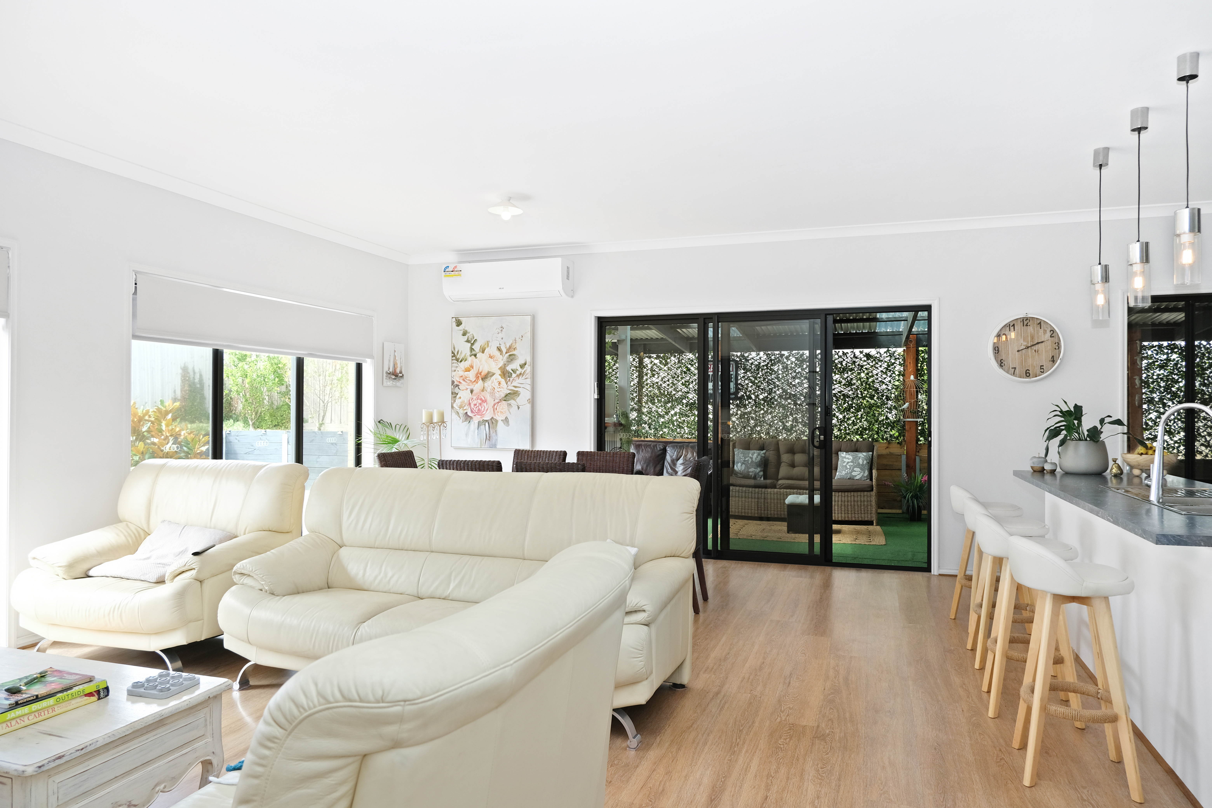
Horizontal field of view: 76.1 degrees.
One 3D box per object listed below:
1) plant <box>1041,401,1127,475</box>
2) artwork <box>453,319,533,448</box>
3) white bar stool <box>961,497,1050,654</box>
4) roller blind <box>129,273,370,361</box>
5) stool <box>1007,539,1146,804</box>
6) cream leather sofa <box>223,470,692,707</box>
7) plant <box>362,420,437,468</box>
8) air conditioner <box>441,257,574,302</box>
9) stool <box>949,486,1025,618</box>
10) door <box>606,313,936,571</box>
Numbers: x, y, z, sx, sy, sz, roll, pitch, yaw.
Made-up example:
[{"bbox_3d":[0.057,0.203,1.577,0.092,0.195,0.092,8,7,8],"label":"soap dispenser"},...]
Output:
[{"bbox_3d":[2.821,0.196,4.542,0.470,0.440,0.430,0,0,19],"label":"plant"},{"bbox_3d":[-1.053,-0.210,7.111,0.815,1.210,0.040,0,0,18],"label":"artwork"},{"bbox_3d":[2.010,0.887,3.883,0.395,0.810,0.410,0,0,19],"label":"white bar stool"},{"bbox_3d":[-2.548,-0.598,5.912,0.100,0.425,2.410,0,0,19],"label":"roller blind"},{"bbox_3d":[1.623,0.879,2.700,0.395,0.810,0.410,0,0,19],"label":"stool"},{"bbox_3d":[-0.704,0.814,3.462,2.100,0.960,0.940,0,0,18],"label":"cream leather sofa"},{"bbox_3d":[-1.813,0.718,6.731,0.700,1.120,0.700,0,0,19],"label":"plant"},{"bbox_3d":[-0.901,-1.110,7.040,1.190,0.335,0.260,0,0,19],"label":"air conditioner"},{"bbox_3d":[2.213,0.888,4.492,0.400,0.825,0.400,0,0,18],"label":"stool"},{"bbox_3d":[1.237,0.267,6.472,2.735,2.070,0.100,0,0,18],"label":"door"}]

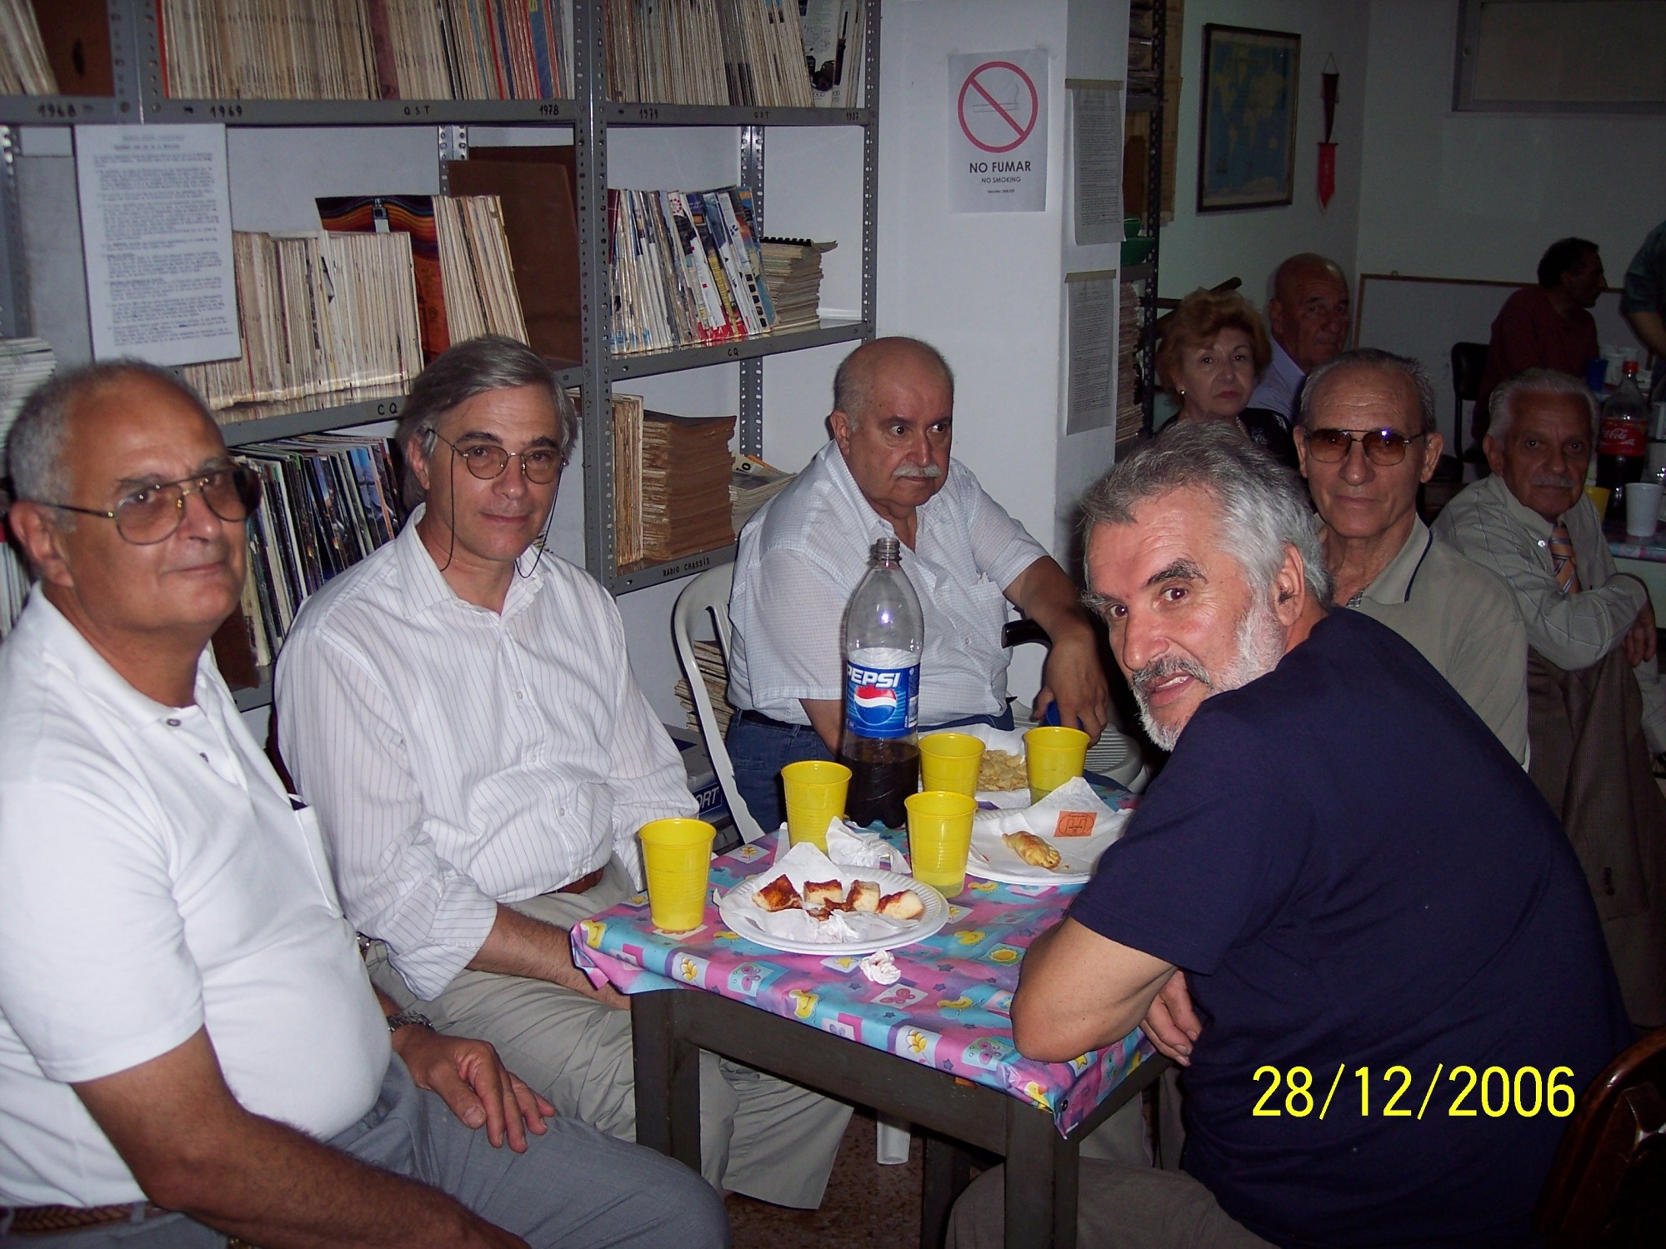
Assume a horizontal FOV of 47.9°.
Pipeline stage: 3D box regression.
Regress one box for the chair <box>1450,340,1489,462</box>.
[{"bbox_3d":[2.232,-0.470,5.873,0.500,0.830,0.450,12,19,38],"label":"chair"}]

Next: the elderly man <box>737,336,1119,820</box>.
[{"bbox_3d":[0.189,0.242,2.477,0.670,1.210,0.570,12,19,35],"label":"elderly man"}]

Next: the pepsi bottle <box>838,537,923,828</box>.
[{"bbox_3d":[0.052,0.059,1.990,0.089,0.304,0.089,2,15,8],"label":"pepsi bottle"}]

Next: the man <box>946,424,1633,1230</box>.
[{"bbox_3d":[0.362,0.453,1.621,0.720,1.265,0.580,11,19,34],"label":"man"}]

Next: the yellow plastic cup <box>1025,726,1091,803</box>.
[{"bbox_3d":[0.242,0.163,2.029,0.071,0.087,0.071,0,15,0],"label":"yellow plastic cup"}]

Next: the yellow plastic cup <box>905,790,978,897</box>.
[{"bbox_3d":[0.105,0.216,1.830,0.071,0.087,0.071,0,15,0],"label":"yellow plastic cup"}]

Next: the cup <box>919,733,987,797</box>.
[{"bbox_3d":[0.130,0.172,2.050,0.073,0.090,0.073,0,15,0],"label":"cup"}]

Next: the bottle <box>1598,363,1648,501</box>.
[{"bbox_3d":[1.580,-0.369,3.750,0.093,0.320,0.093,-5,16,-19],"label":"bottle"}]

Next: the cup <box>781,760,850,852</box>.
[{"bbox_3d":[-0.016,0.192,1.905,0.071,0.087,0.071,0,15,0],"label":"cup"}]

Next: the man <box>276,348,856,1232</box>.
[{"bbox_3d":[-0.220,0.336,2.028,0.680,1.265,0.590,12,19,35],"label":"man"}]

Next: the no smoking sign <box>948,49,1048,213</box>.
[{"bbox_3d":[0.315,-0.939,3.589,0.210,0.297,0.005,10,18,33],"label":"no smoking sign"}]

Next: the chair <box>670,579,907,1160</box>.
[{"bbox_3d":[0.089,0.306,2.954,0.460,0.830,0.530,-13,20,-40],"label":"chair"}]

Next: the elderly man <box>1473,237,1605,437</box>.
[{"bbox_3d":[2.353,-0.642,5.903,0.750,1.140,0.540,9,18,29],"label":"elderly man"}]

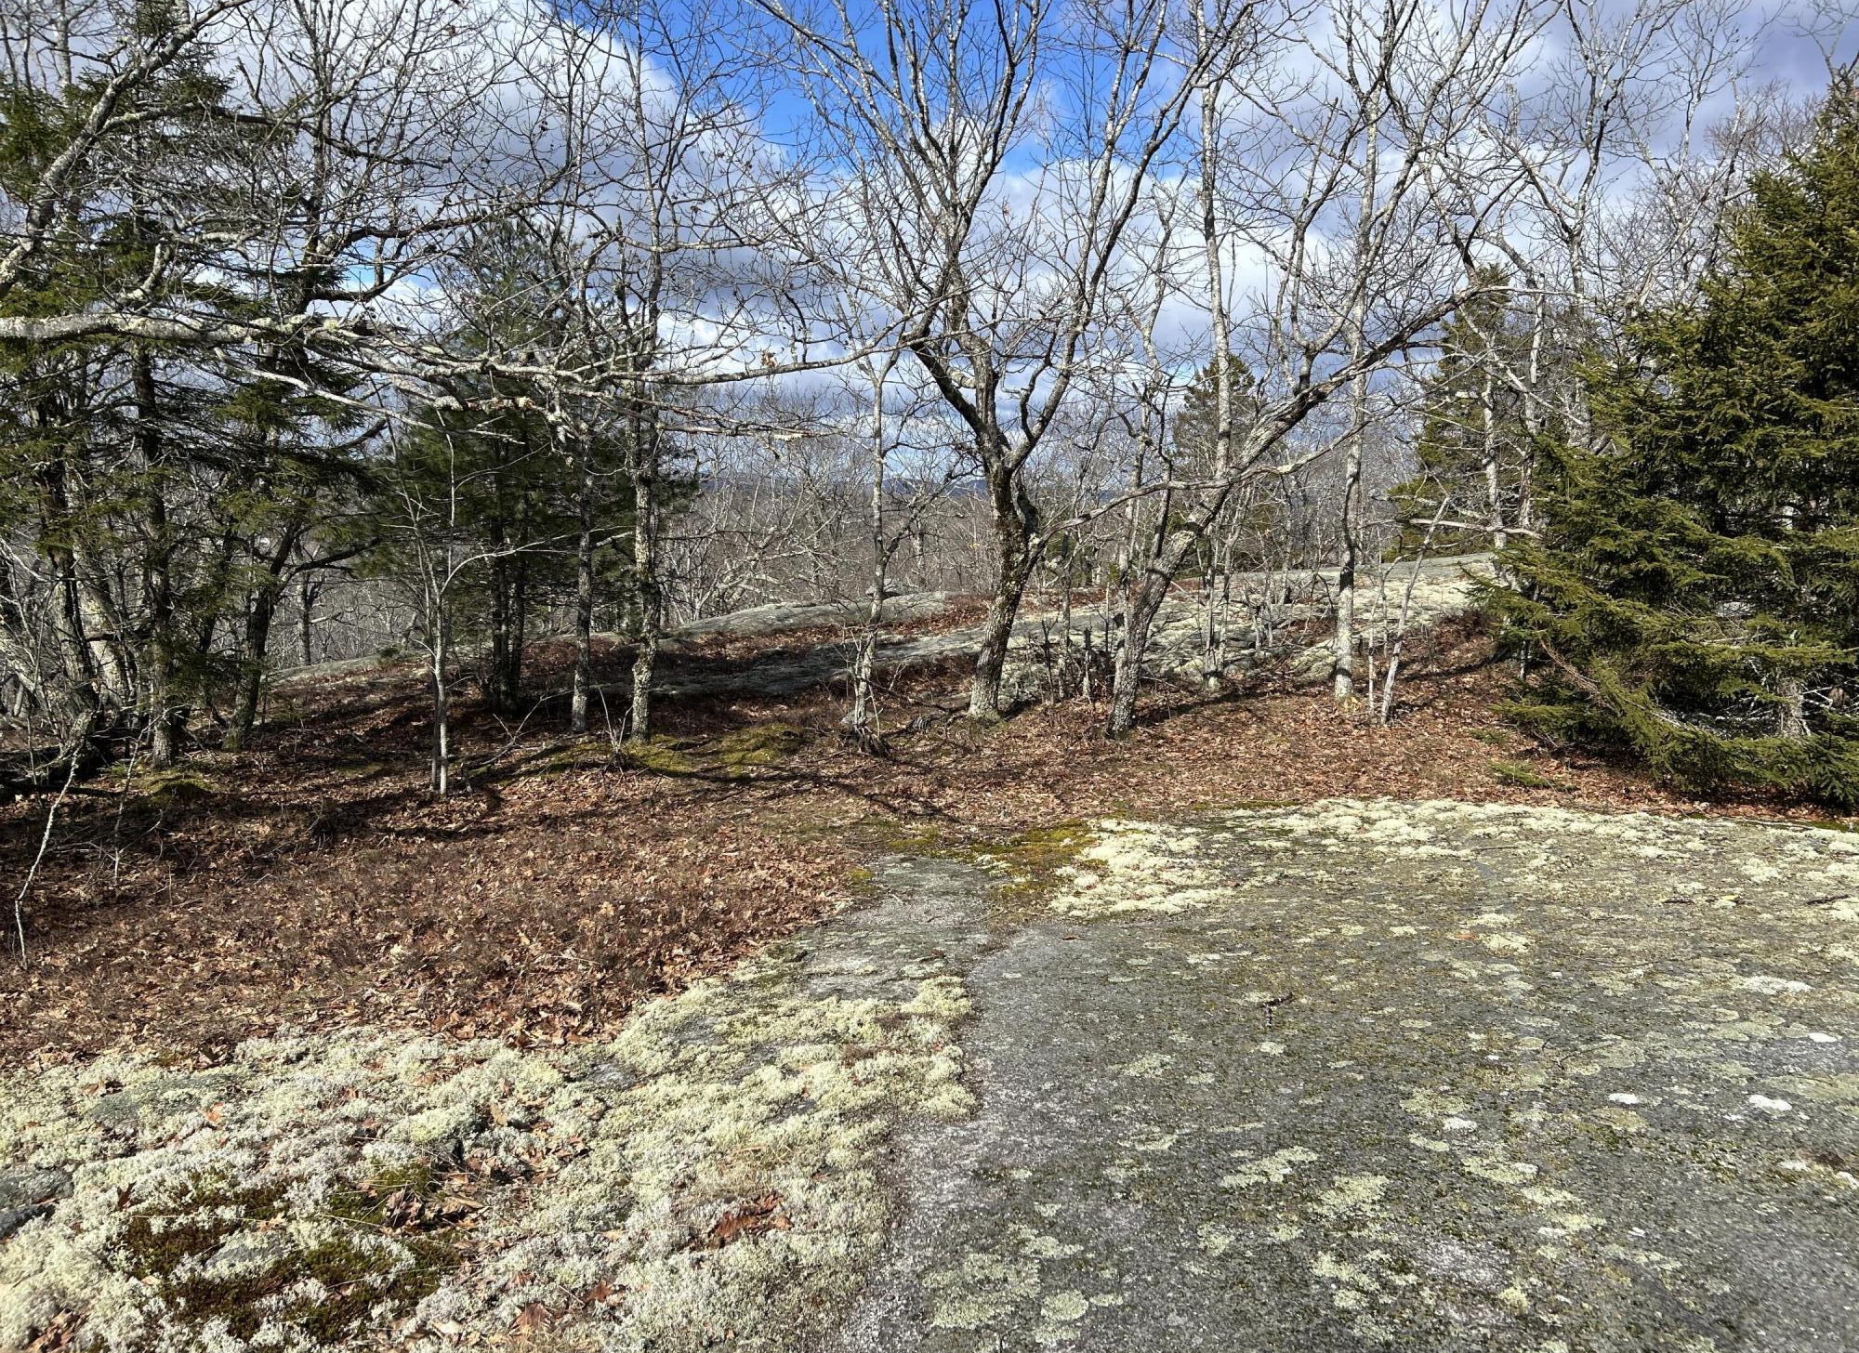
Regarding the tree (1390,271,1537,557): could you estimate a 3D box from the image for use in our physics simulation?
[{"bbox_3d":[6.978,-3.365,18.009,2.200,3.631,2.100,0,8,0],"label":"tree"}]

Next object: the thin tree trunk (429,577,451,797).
[{"bbox_3d":[-2.480,0.061,7.075,0.110,1.130,0.100,0,8,0],"label":"thin tree trunk"}]

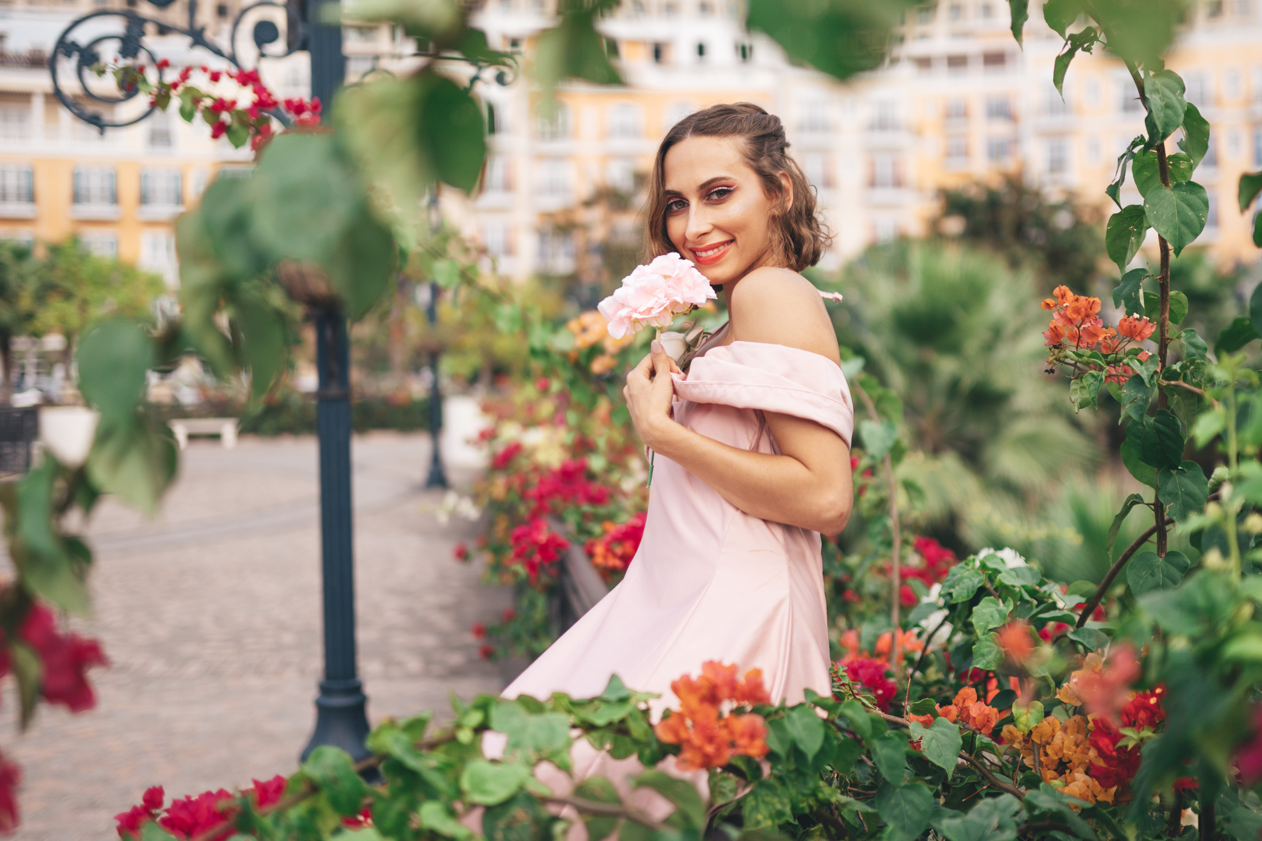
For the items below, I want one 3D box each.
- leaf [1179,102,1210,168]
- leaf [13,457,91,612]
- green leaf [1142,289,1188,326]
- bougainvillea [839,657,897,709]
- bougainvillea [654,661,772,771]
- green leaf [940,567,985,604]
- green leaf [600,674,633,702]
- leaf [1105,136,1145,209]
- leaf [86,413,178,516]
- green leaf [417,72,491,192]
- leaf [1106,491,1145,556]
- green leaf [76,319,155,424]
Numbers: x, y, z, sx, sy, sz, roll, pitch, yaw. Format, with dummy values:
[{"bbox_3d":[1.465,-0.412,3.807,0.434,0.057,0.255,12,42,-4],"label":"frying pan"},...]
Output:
[{"bbox_3d":[0.692,-0.351,1.510,0.043,0.080,0.030,-1,3,-17],"label":"leaf"},{"bbox_3d":[-0.349,0.069,0.740,0.036,0.093,0.028,-13,-6,-20],"label":"leaf"},{"bbox_3d":[0.661,-0.140,1.520,0.057,0.048,0.030,0,3,0],"label":"green leaf"},{"bbox_3d":[0.332,0.369,1.720,0.085,0.077,0.075,0,3,0],"label":"bougainvillea"},{"bbox_3d":[0.075,0.272,1.130,0.105,0.100,0.090,-1,2,0],"label":"bougainvillea"},{"bbox_3d":[0.406,0.202,1.500,0.054,0.045,0.035,1,3,17],"label":"green leaf"},{"bbox_3d":[-0.014,0.258,1.180,0.034,0.030,0.016,0,-18,0],"label":"green leaf"},{"bbox_3d":[0.624,-0.313,1.550,0.035,0.093,0.040,20,-4,-44],"label":"leaf"},{"bbox_3d":[-0.305,0.027,0.750,0.053,0.063,0.025,-10,-12,-8],"label":"leaf"},{"bbox_3d":[-0.121,-0.196,0.830,0.050,0.080,0.022,-1,2,-8],"label":"green leaf"},{"bbox_3d":[0.626,0.134,1.550,0.026,0.086,0.042,25,0,-11],"label":"leaf"},{"bbox_3d":[-0.370,-0.036,0.880,0.054,0.075,0.022,-1,2,-23],"label":"green leaf"}]

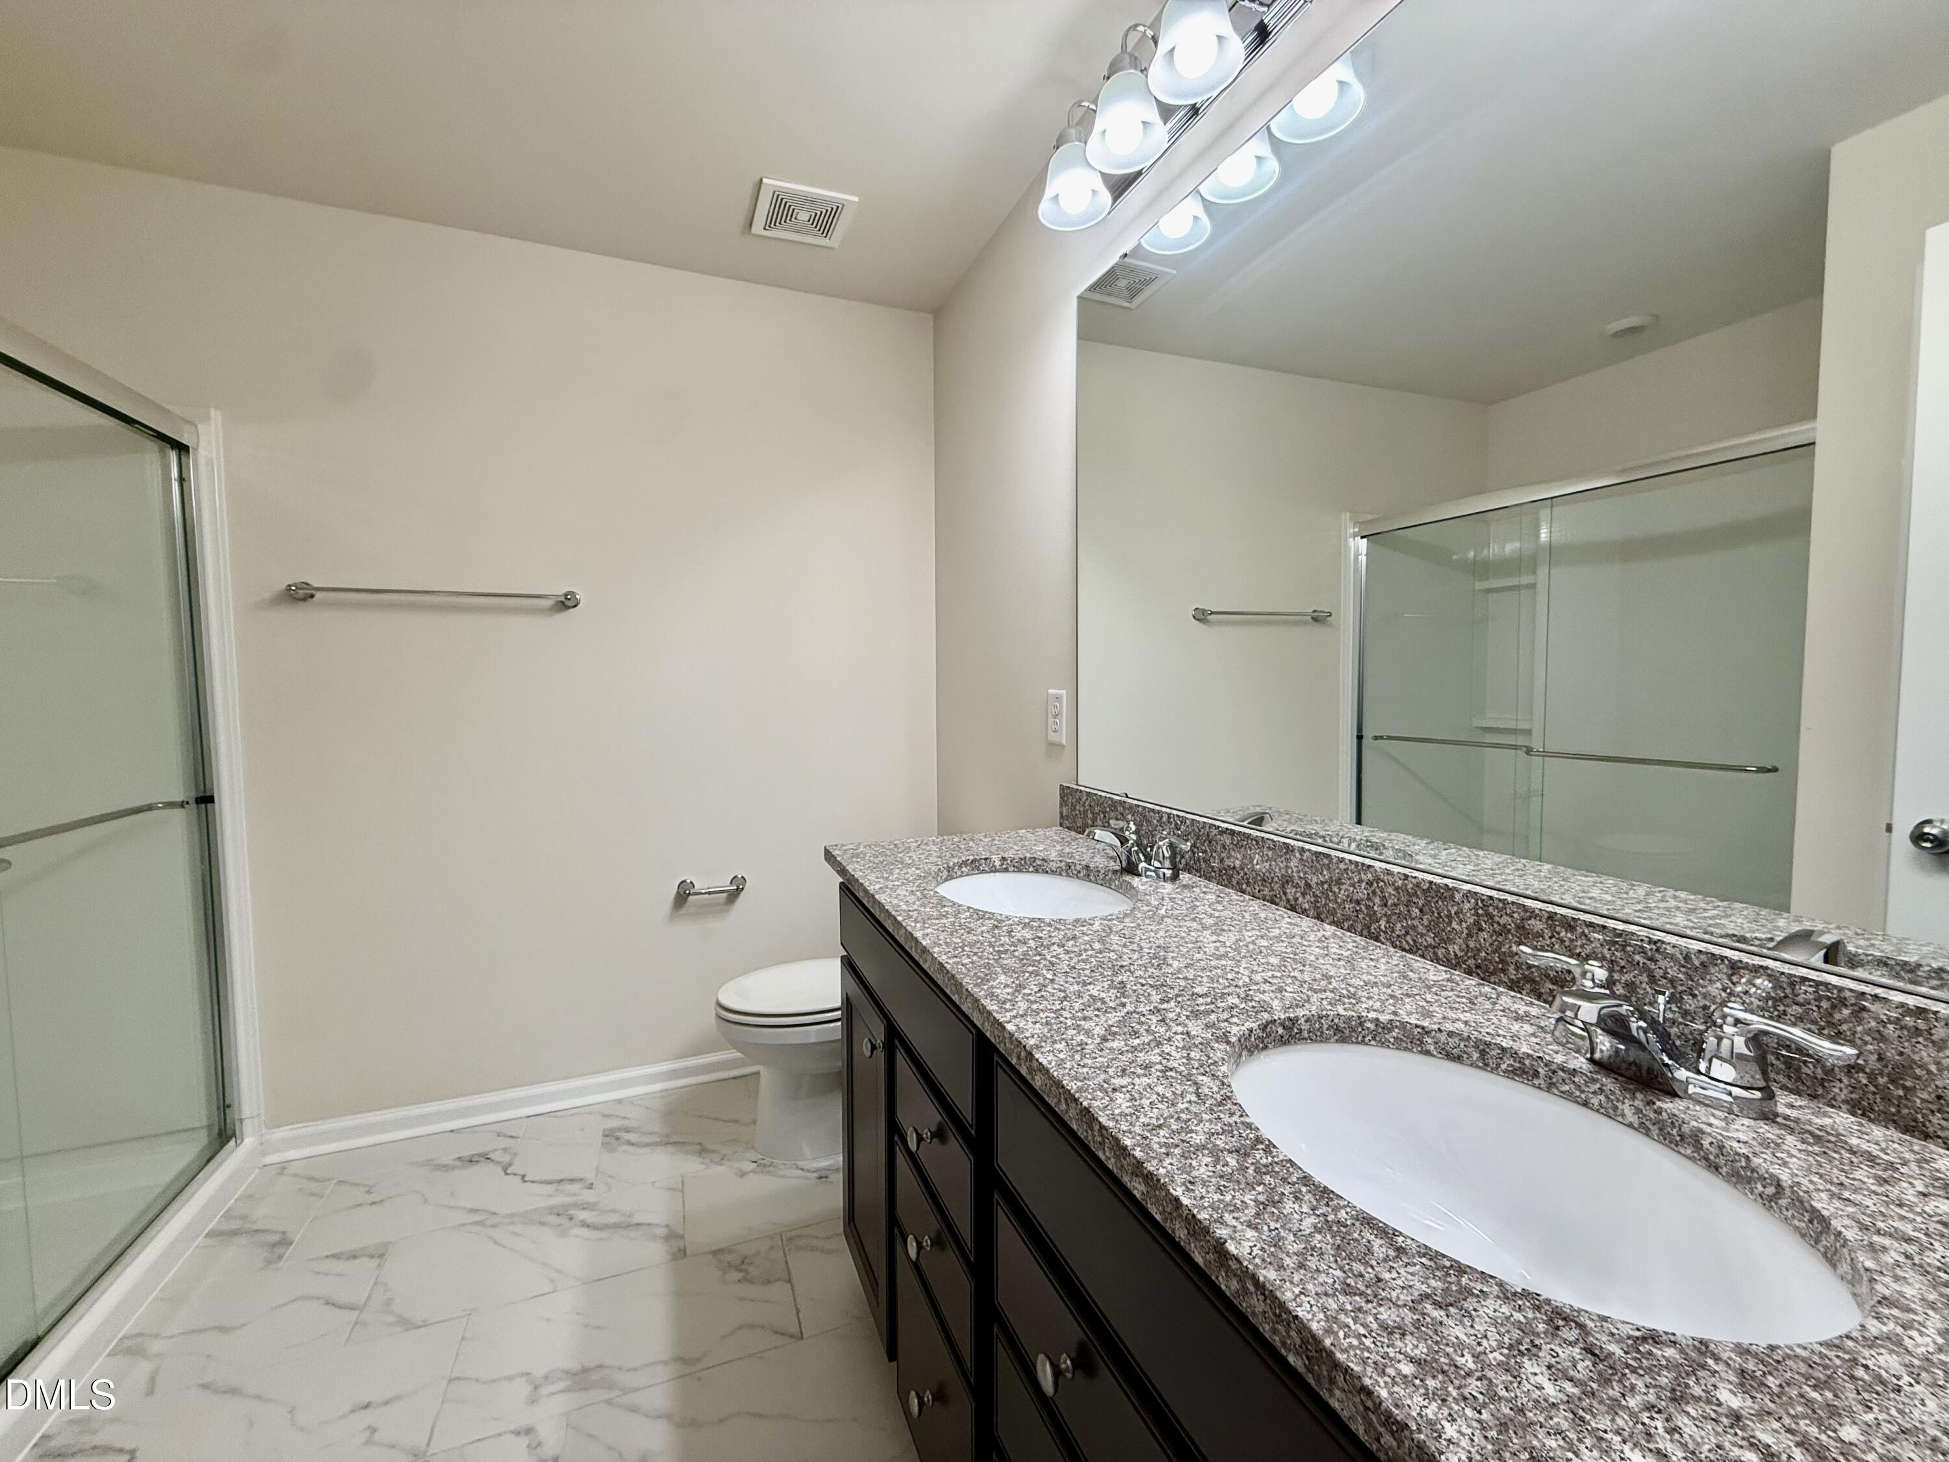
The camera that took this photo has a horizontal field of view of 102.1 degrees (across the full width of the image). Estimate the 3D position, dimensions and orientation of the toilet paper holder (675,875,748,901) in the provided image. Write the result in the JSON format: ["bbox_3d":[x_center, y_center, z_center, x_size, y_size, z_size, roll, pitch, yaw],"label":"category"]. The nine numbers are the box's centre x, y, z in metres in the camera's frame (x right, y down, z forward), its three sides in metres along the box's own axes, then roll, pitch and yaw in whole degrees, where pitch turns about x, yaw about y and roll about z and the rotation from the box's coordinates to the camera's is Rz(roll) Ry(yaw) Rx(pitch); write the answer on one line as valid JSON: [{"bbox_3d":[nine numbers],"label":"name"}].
[{"bbox_3d":[-0.786,0.475,2.381,0.204,0.050,0.080,-2,4,-22],"label":"toilet paper holder"}]

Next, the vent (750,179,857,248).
[{"bbox_3d":[-0.439,-1.320,2.023,0.228,0.024,0.228,-2,4,-22],"label":"vent"}]

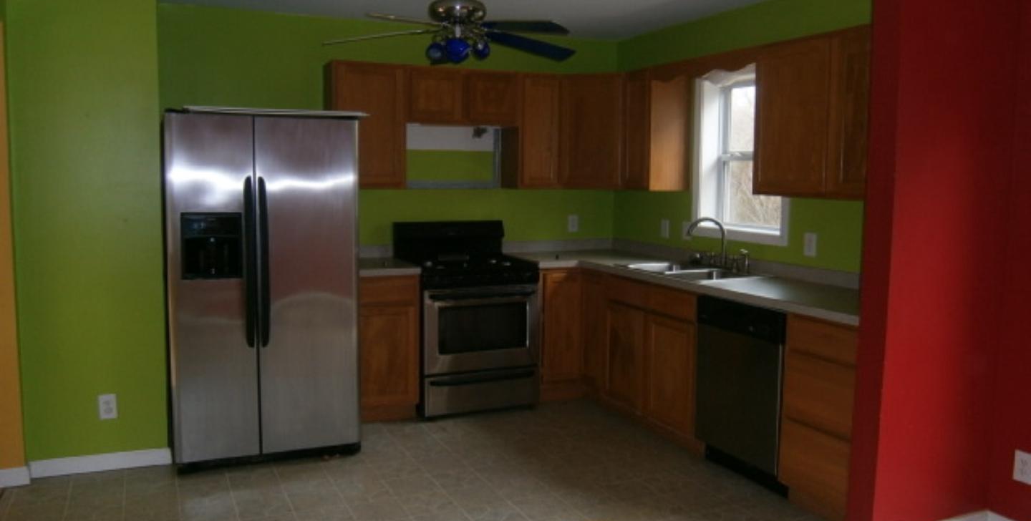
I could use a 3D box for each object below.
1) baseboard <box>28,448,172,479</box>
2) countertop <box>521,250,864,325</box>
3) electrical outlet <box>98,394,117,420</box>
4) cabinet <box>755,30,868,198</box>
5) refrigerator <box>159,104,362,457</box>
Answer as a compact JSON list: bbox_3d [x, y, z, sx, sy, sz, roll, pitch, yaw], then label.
[{"bbox_3d":[-2.039,1.003,3.827,0.627,0.087,0.017,-3,7,-25],"label":"baseboard"},{"bbox_3d":[0.898,0.095,4.340,0.947,0.038,2.832,-2,6,-25],"label":"countertop"},{"bbox_3d":[-1.963,0.709,3.732,0.074,0.117,0.010,-2,6,-25],"label":"electrical outlet"},{"bbox_3d":[1.575,-0.670,3.583,0.310,0.751,1.003,-2,6,-25],"label":"cabinet"},{"bbox_3d":[-1.342,0.129,4.115,0.895,1.745,0.830,-2,6,-22],"label":"refrigerator"}]

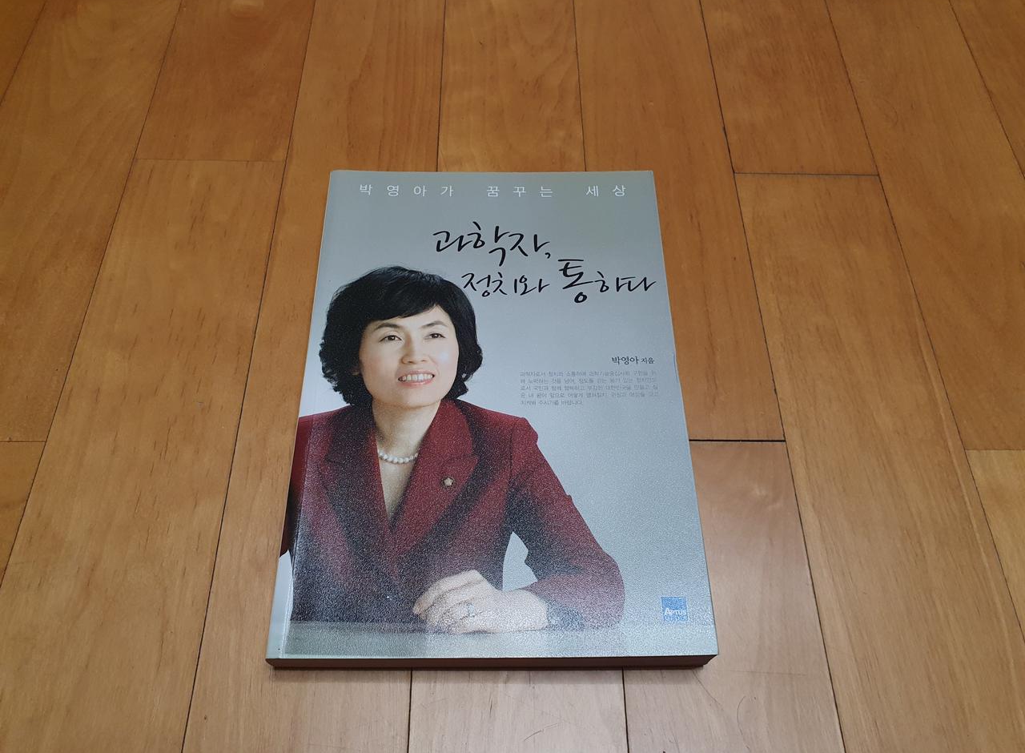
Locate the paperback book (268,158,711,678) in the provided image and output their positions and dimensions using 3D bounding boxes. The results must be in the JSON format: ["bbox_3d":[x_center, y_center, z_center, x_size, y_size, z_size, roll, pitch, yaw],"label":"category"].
[{"bbox_3d":[-0.008,0.003,0.320,0.153,0.017,0.220,0,62,-2],"label":"paperback book"}]

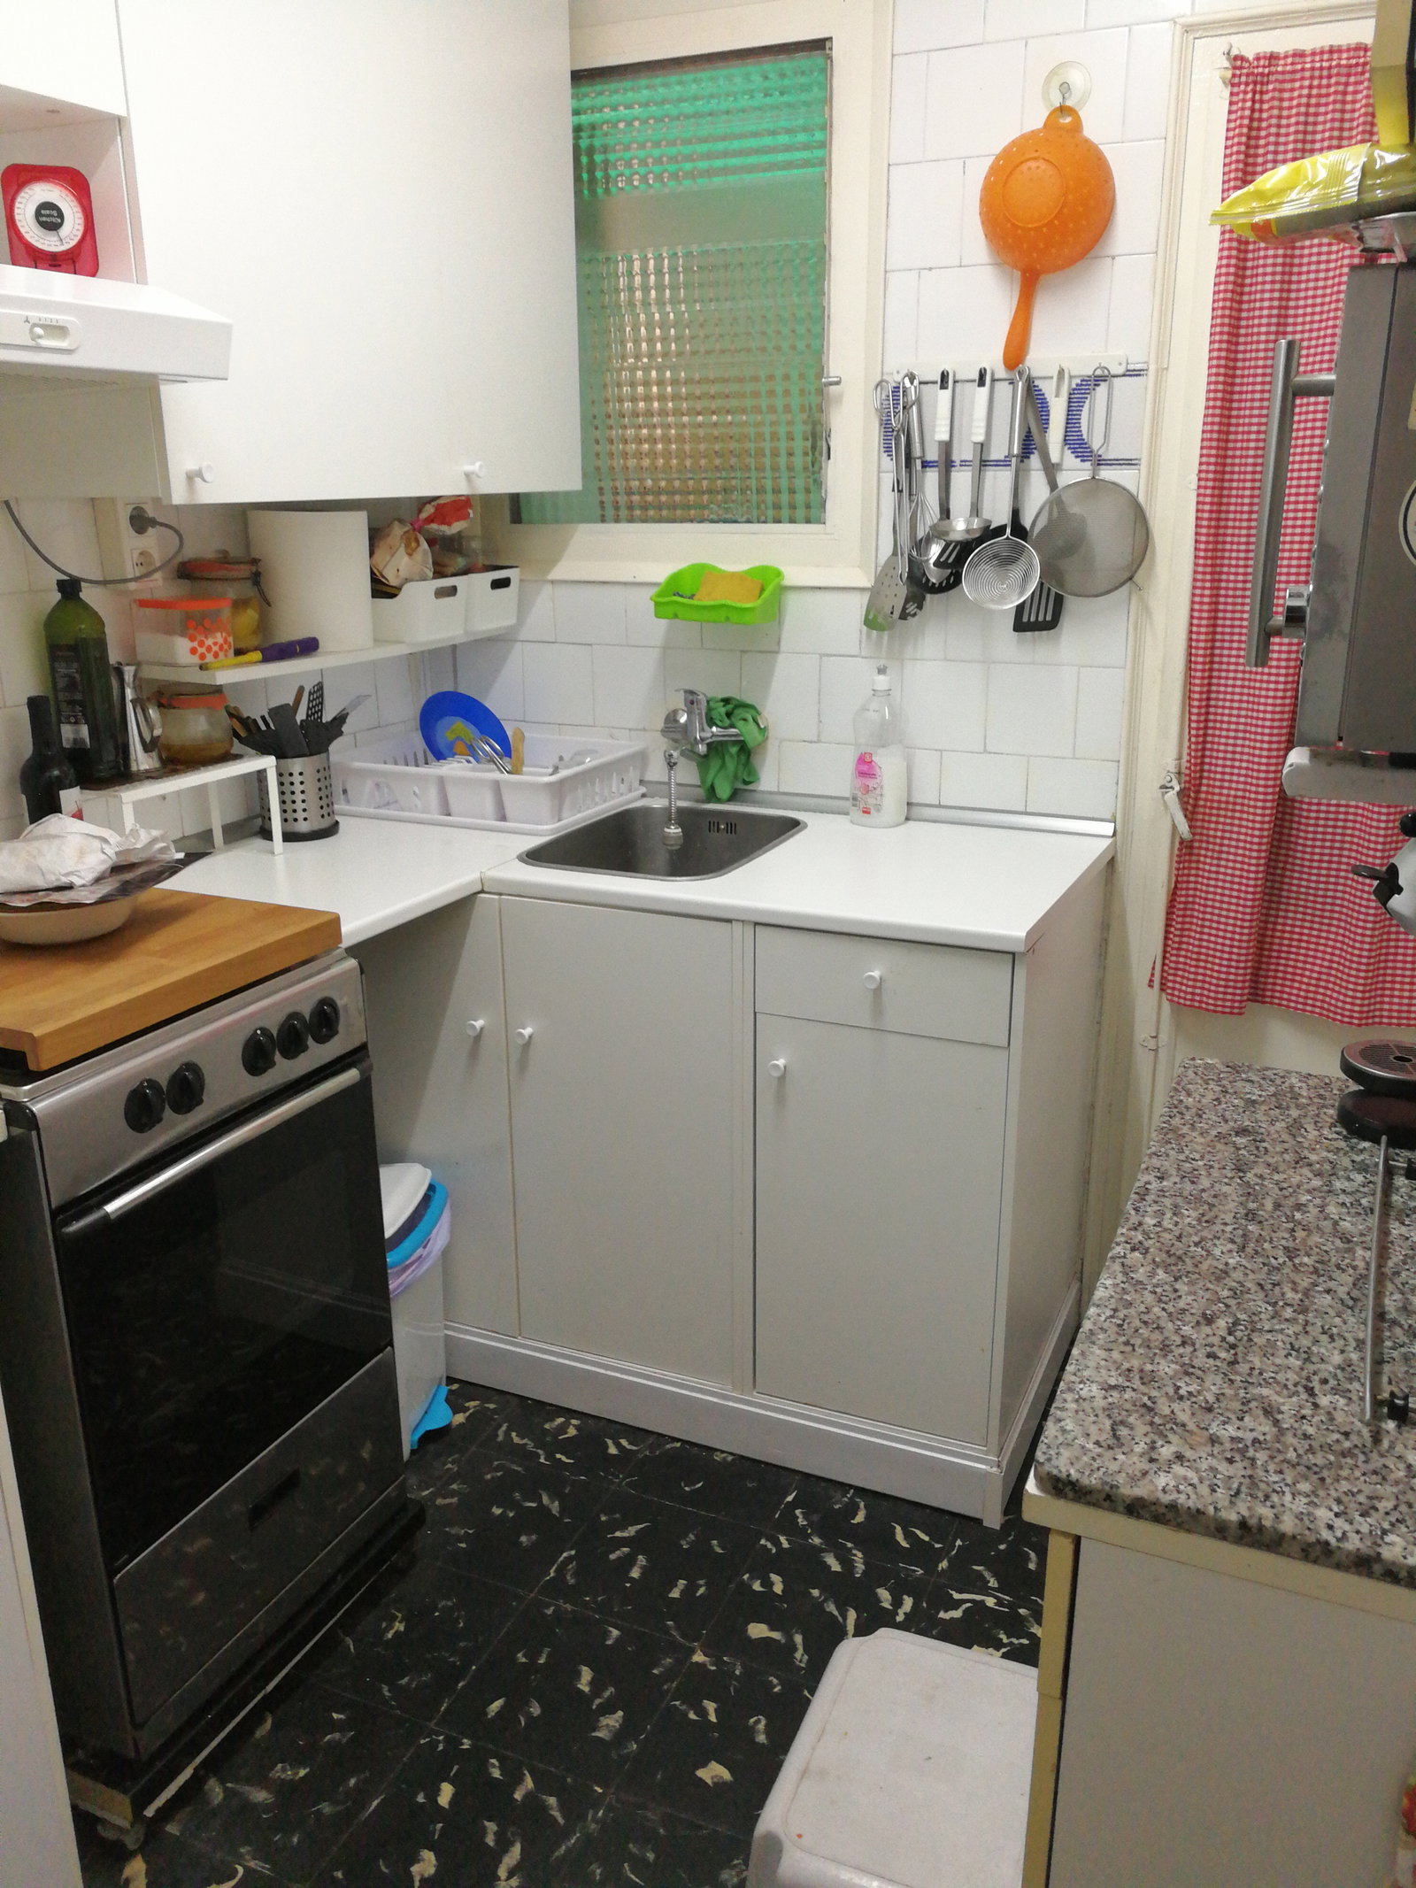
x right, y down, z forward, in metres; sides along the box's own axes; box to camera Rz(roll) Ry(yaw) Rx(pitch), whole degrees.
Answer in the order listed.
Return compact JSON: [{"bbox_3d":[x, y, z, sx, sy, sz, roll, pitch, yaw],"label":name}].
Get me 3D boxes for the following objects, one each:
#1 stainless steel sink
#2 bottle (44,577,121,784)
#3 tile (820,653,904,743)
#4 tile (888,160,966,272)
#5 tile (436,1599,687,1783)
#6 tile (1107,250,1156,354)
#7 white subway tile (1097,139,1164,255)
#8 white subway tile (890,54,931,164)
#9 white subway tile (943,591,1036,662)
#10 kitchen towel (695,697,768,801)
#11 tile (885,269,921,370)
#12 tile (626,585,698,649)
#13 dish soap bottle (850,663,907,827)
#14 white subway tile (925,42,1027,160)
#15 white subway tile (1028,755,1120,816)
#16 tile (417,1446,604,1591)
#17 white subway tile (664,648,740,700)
[{"bbox_3d":[-0.066,-0.093,2.431,0.365,0.160,0.460,7,18,23],"label":"stainless steel sink"},{"bbox_3d":[-0.873,-0.367,2.059,0.070,0.275,0.070,5,18,16],"label":"bottle"},{"bbox_3d":[0.267,-0.422,2.559,0.149,0.151,0.010,7,18,23],"label":"tile"},{"bbox_3d":[0.341,-1.141,2.312,0.121,0.152,0.010,7,18,23],"label":"tile"},{"bbox_3d":[-0.178,0.970,1.918,0.252,0.010,0.252,7,20,23],"label":"tile"},{"bbox_3d":[0.638,-0.951,2.212,0.066,0.151,0.010,7,19,23],"label":"tile"},{"bbox_3d":[0.593,-1.089,2.162,0.143,0.150,0.010,7,20,24],"label":"white subway tile"},{"bbox_3d":[0.307,-1.269,2.241,0.053,0.150,0.010,7,20,24],"label":"white subway tile"},{"bbox_3d":[0.472,-0.542,2.432,0.150,0.151,0.010,7,18,23],"label":"white subway tile"},{"bbox_3d":[0.039,-0.346,2.620,0.120,0.175,0.075,7,20,24],"label":"kitchen towel"},{"bbox_3d":[0.310,-0.992,2.350,0.055,0.151,0.010,7,19,23],"label":"tile"},{"bbox_3d":[-0.078,-0.590,2.654,0.150,0.115,0.010,7,20,24],"label":"tile"},{"bbox_3d":[0.292,-0.341,2.504,0.092,0.270,0.066,12,21,34],"label":"dish soap bottle"},{"bbox_3d":[0.399,-1.257,2.201,0.150,0.150,0.010,7,20,24],"label":"white subway tile"},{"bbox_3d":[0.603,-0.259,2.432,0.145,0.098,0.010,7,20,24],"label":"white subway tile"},{"bbox_3d":[-0.310,0.866,2.216,0.251,0.010,0.251,7,19,23],"label":"tile"},{"bbox_3d":[-0.007,-0.459,2.681,0.150,0.150,0.010,7,18,23],"label":"white subway tile"}]

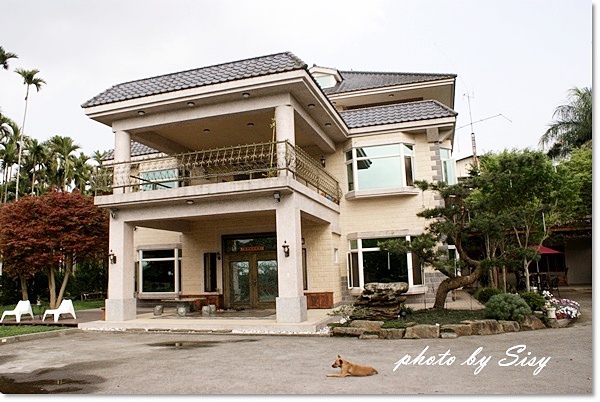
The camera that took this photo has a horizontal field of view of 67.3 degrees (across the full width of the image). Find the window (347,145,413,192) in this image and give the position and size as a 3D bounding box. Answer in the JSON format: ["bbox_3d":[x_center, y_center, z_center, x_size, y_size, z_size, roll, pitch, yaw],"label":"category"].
[{"bbox_3d":[3.238,-1.363,18.601,2.816,1.871,0.463,-5,-10,18],"label":"window"}]

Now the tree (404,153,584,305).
[{"bbox_3d":[6.685,1.005,15.900,5.400,5.200,4.000,-6,-10,23],"label":"tree"}]

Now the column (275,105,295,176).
[{"bbox_3d":[-0.470,-1.775,14.362,0.591,2.373,0.591,-2,-9,0],"label":"column"}]

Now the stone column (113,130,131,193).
[{"bbox_3d":[-6.423,-1.260,16.248,0.591,2.373,0.591,-5,-10,18],"label":"stone column"}]

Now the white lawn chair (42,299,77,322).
[{"bbox_3d":[-8.485,3.863,15.900,0.740,0.720,0.920,-5,-10,18],"label":"white lawn chair"}]

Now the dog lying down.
[{"bbox_3d":[0.811,2.597,7.199,0.850,0.350,0.290,-2,-9,-3],"label":"dog lying down"}]

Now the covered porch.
[{"bbox_3d":[-2.661,2.035,16.491,6.932,4.194,5.711,-5,-10,18],"label":"covered porch"}]

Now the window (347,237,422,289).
[{"bbox_3d":[3.394,2.428,17.980,2.944,1.979,0.463,-5,-10,18],"label":"window"}]

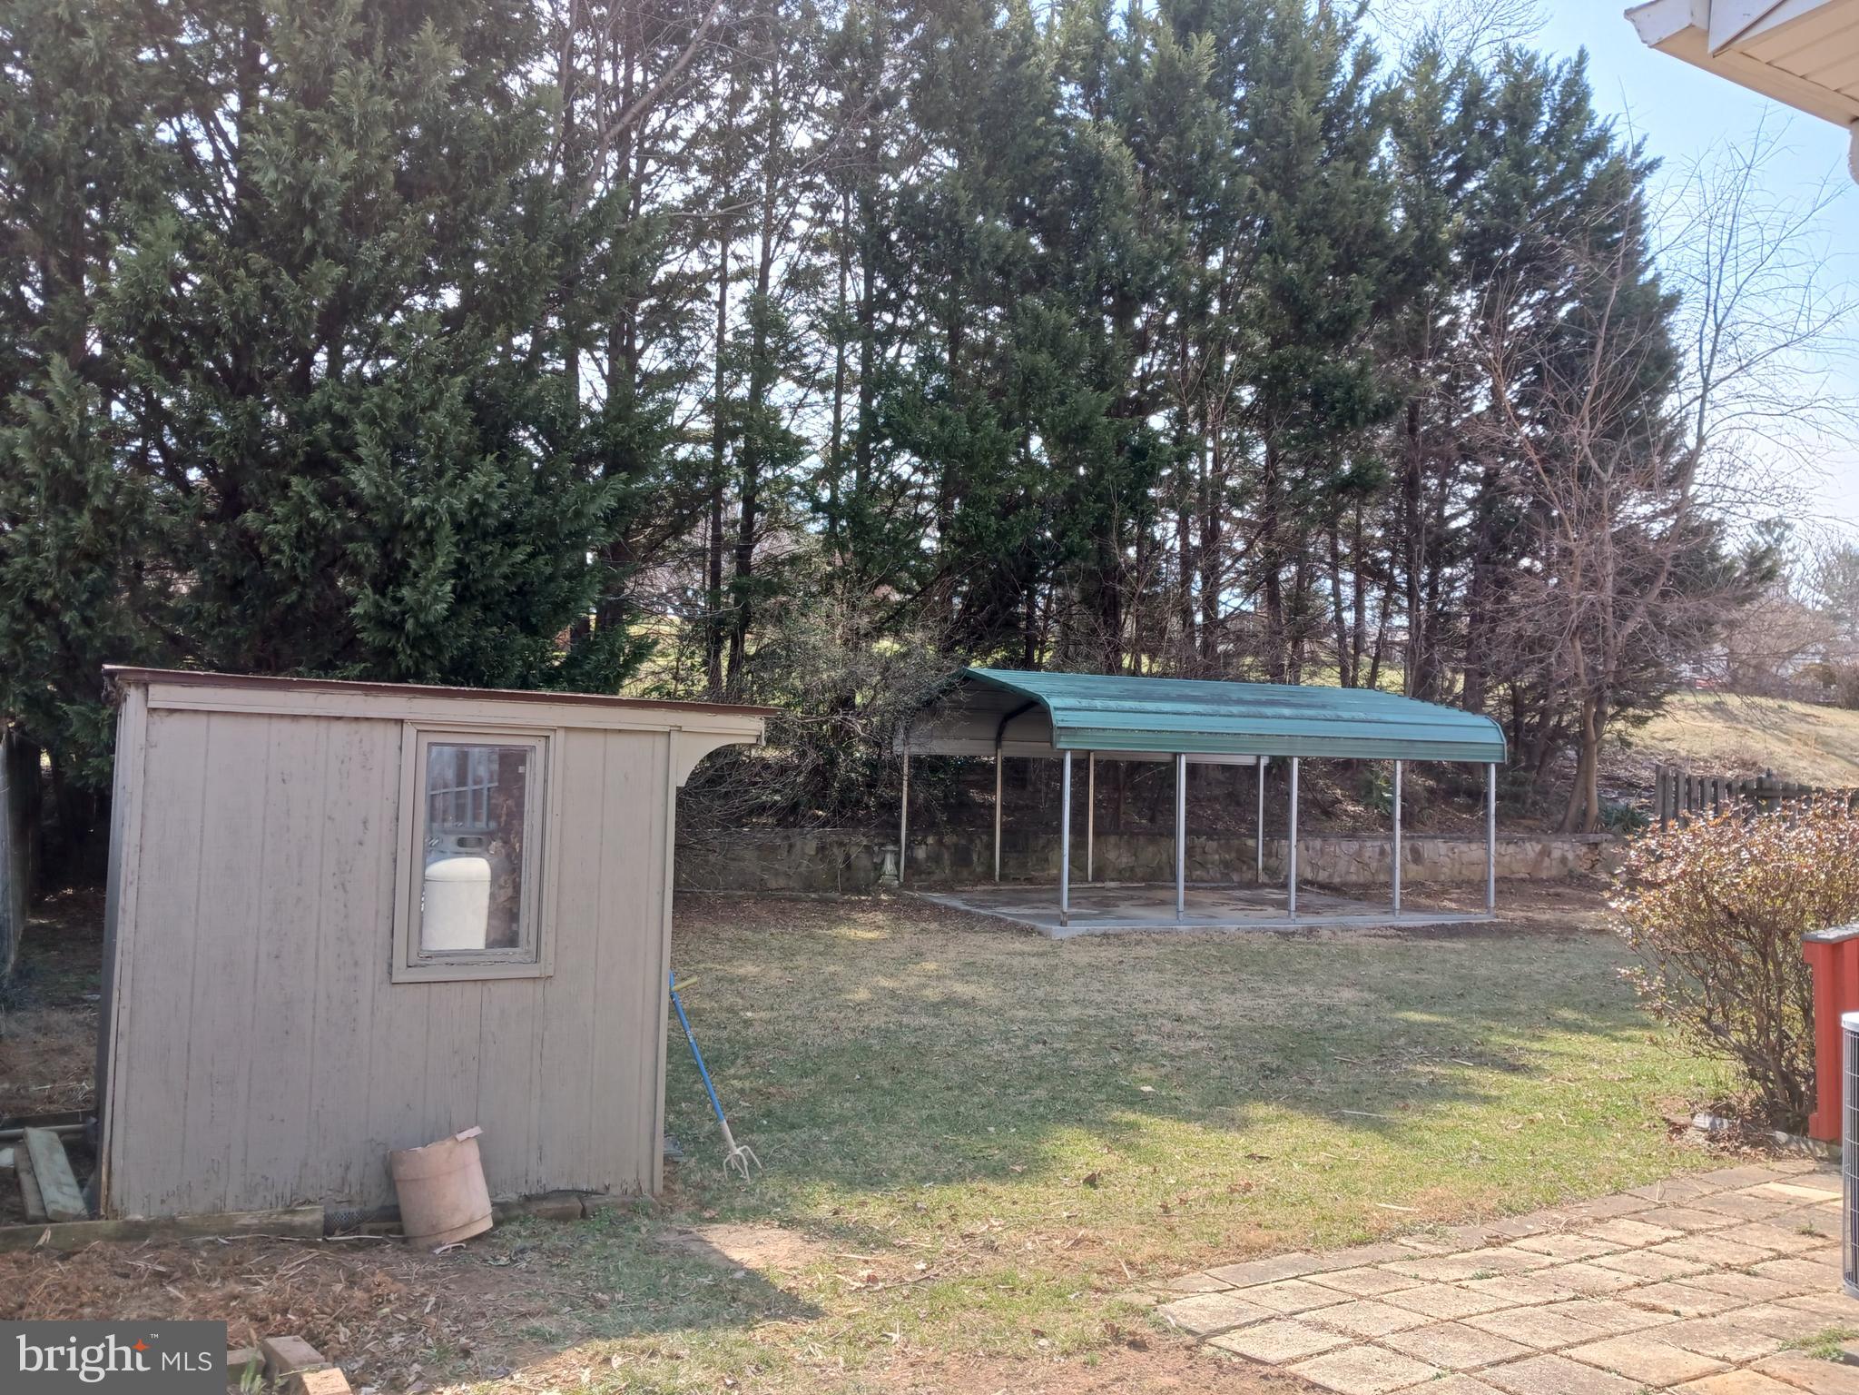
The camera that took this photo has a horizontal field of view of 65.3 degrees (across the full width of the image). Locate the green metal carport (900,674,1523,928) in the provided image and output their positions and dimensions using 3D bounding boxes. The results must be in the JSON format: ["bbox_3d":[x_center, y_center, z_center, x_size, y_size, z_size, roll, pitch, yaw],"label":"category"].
[{"bbox_3d":[3.460,1.272,20.002,6.430,3.042,5.397,3,-3,-21],"label":"green metal carport"}]

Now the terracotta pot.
[{"bbox_3d":[-1.804,1.826,5.370,0.335,0.360,0.335,-10,-10,-2],"label":"terracotta pot"}]

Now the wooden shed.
[{"bbox_3d":[-2.387,1.006,6.688,2.584,2.022,2.450,3,-4,-30],"label":"wooden shed"}]

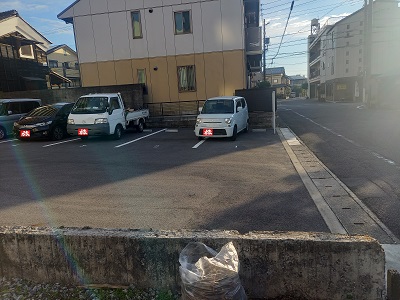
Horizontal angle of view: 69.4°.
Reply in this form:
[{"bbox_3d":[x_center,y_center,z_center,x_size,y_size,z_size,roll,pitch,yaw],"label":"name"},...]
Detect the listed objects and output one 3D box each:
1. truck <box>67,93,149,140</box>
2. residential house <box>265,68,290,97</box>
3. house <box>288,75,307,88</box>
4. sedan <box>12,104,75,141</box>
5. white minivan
[{"bbox_3d":[-3.830,-1.539,12.618,1.670,1.880,4.300,1,10,11],"label":"truck"},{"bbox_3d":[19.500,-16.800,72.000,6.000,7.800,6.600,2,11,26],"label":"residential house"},{"bbox_3d":[34.600,-22.600,103.000,8.000,7.800,7.500,0,10,14],"label":"house"},{"bbox_3d":[-6.316,-1.402,13.250,1.700,1.490,4.250,1,10,11],"label":"sedan"},{"bbox_3d":[0.959,-1.345,11.654,1.475,1.620,3.400,2,11,20],"label":"white minivan"}]

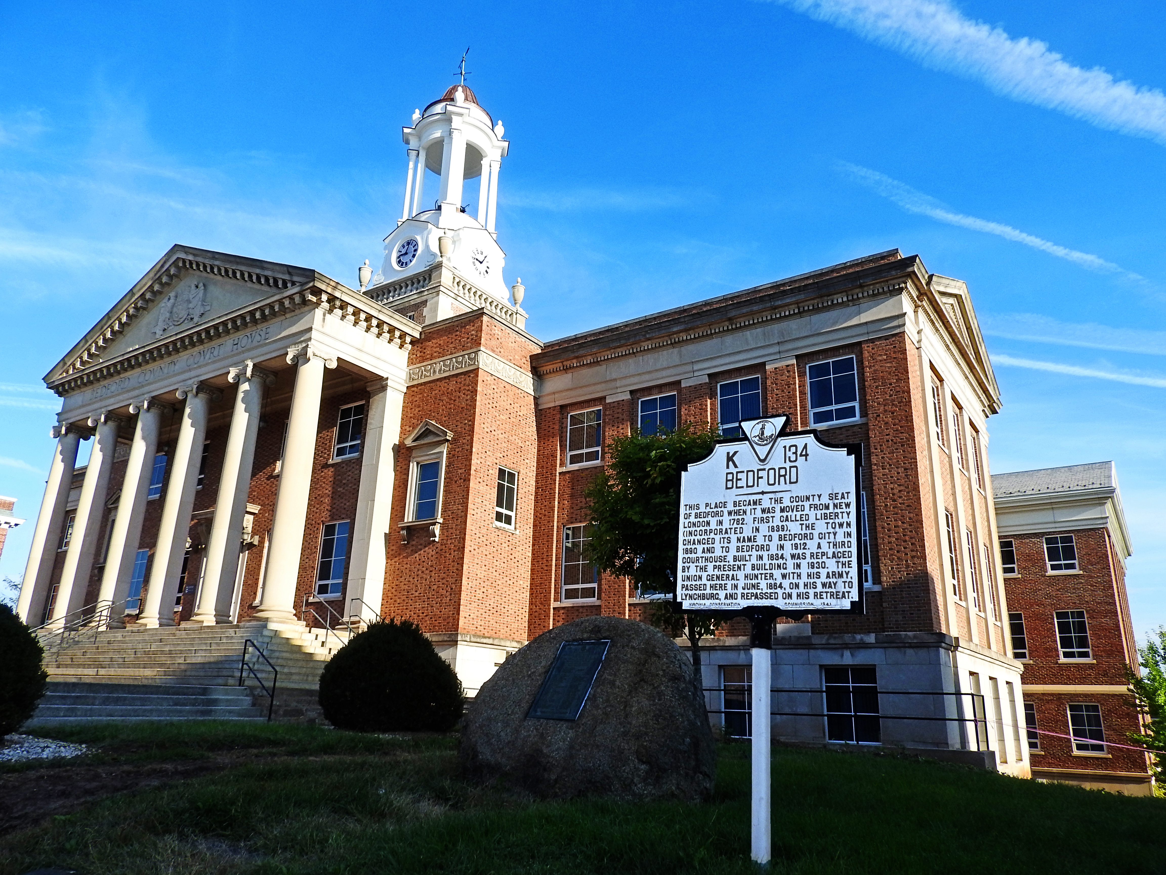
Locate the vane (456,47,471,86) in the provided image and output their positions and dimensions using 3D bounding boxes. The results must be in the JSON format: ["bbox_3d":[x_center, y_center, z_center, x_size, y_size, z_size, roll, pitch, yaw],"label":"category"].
[{"bbox_3d":[-6.070,-18.873,41.327,0.850,2.070,1.400,10,-20,-23],"label":"vane"}]

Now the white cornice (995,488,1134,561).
[{"bbox_3d":[26.730,5.931,44.870,5.750,1.750,17.810,-10,-22,33],"label":"white cornice"}]

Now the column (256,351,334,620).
[{"bbox_3d":[-7.176,1.131,20.196,0.980,7.027,0.980,-10,-21,33],"label":"column"}]

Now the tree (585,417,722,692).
[{"bbox_3d":[1.679,2.337,13.432,3.301,5.367,3.301,-10,-21,33],"label":"tree"}]

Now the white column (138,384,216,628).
[{"bbox_3d":[-11.670,1.891,23.404,1.050,7.180,1.050,-10,-21,33],"label":"white column"}]

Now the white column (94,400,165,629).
[{"bbox_3d":[-13.876,2.289,24.846,1.050,7.180,1.050,-10,-21,33],"label":"white column"}]

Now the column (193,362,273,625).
[{"bbox_3d":[-9.332,1.503,21.601,0.980,7.027,0.980,-10,-21,33],"label":"column"}]

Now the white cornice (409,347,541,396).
[{"bbox_3d":[-3.274,-1.623,24.257,2.880,0.577,2.758,-10,-21,33],"label":"white cornice"}]

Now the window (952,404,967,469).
[{"bbox_3d":[10.235,-0.041,22.232,0.140,1.626,1.170,-10,-21,33],"label":"window"}]

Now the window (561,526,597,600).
[{"bbox_3d":[-0.059,3.389,21.874,1.218,2.079,0.200,-10,-21,33],"label":"window"}]

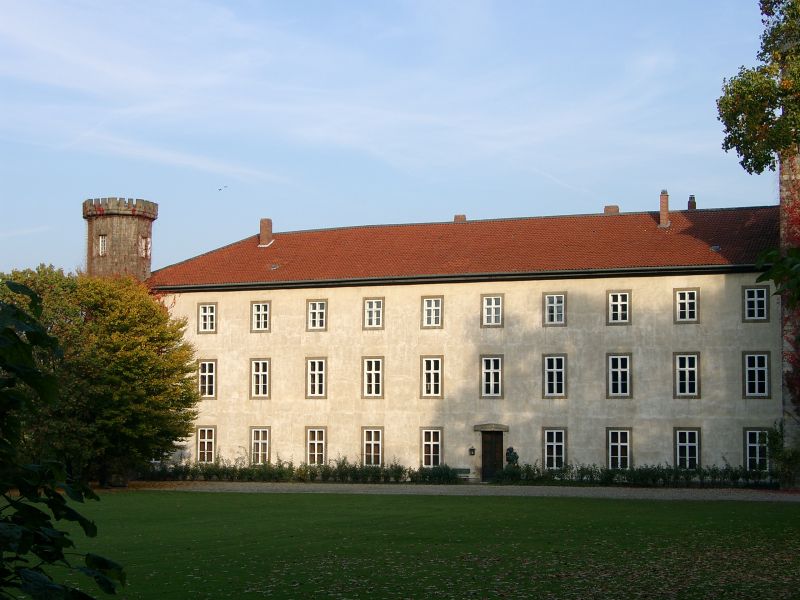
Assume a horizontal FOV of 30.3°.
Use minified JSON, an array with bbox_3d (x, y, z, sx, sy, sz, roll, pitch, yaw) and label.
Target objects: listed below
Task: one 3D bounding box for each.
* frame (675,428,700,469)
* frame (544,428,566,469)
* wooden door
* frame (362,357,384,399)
[{"bbox_3d":[14.612,7.625,75.052,1.329,2.209,0.200,-2,-5,23],"label":"frame"},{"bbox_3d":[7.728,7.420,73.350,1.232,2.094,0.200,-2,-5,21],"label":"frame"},{"bbox_3d":[5.000,8.392,79.086,1.191,2.683,0.150,-2,-5,23],"label":"wooden door"},{"bbox_3d":[-1.471,4.311,82.108,1.329,2.325,0.200,-2,-5,23],"label":"frame"}]

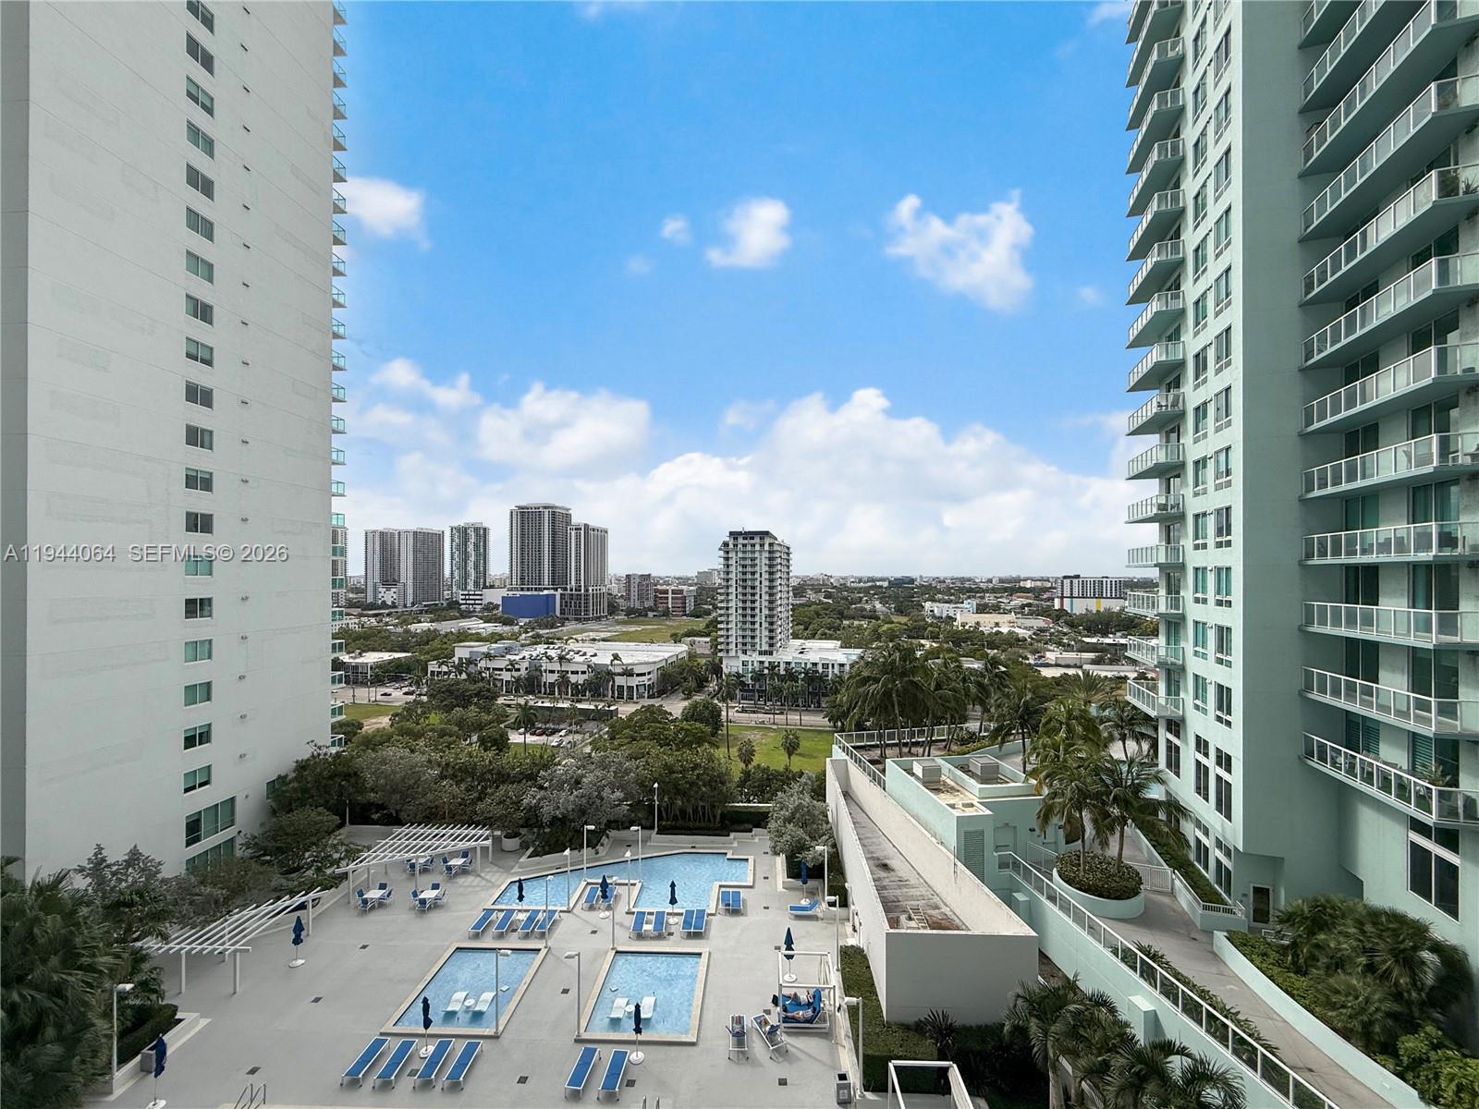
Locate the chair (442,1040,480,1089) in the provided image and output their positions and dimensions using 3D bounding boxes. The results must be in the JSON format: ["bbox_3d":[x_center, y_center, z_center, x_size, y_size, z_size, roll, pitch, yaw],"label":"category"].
[{"bbox_3d":[-11.508,21.318,25.021,0.750,0.380,1.970,0,-2,0],"label":"chair"}]

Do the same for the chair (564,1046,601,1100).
[{"bbox_3d":[-6.439,21.306,24.645,0.750,0.380,1.970,0,-2,7],"label":"chair"}]

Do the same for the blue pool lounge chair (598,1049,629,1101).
[{"bbox_3d":[-5.073,21.302,24.538,0.750,0.380,1.970,0,-2,4],"label":"blue pool lounge chair"}]

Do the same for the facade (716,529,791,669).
[{"bbox_3d":[7.532,21.420,263.966,26.000,62.000,32.000,0,-2,13],"label":"facade"}]

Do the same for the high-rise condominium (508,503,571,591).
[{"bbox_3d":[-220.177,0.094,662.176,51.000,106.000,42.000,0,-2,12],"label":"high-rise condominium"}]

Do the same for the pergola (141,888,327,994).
[{"bbox_3d":[-26.750,20.505,31.863,6.100,2.450,5.900,0,-2,2],"label":"pergola"}]

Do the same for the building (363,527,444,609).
[{"bbox_3d":[-449.783,19.612,803.696,73.000,104.000,56.000,0,-2,10],"label":"building"}]

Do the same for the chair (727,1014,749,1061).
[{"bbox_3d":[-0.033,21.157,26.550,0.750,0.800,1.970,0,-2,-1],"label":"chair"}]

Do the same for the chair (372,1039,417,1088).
[{"bbox_3d":[-14.325,21.320,25.089,0.750,0.380,1.970,0,-2,-1],"label":"chair"}]

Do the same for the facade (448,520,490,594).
[{"bbox_3d":[-349.052,10.751,776.820,40.000,104.000,27.000,0,-2,10],"label":"facade"}]

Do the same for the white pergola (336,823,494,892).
[{"bbox_3d":[-21.050,20.776,40.359,7.900,2.450,6.500,0,-2,2],"label":"white pergola"}]

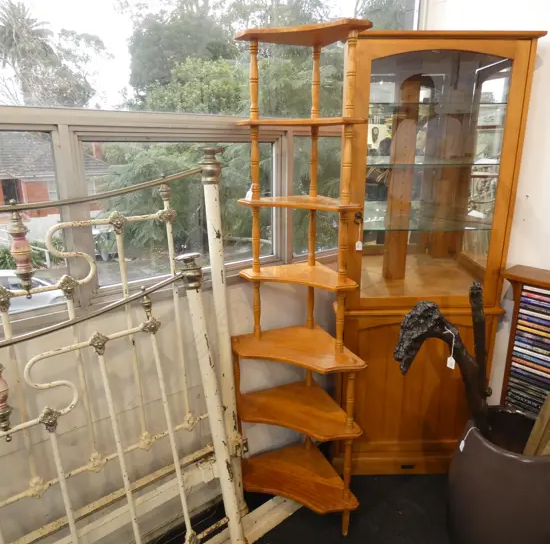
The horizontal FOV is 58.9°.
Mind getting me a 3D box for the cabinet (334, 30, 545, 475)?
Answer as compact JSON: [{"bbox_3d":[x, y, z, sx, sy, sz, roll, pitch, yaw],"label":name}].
[{"bbox_3d":[0.602,-0.010,2.185,0.725,1.870,0.440,0,16,0],"label":"cabinet"}]

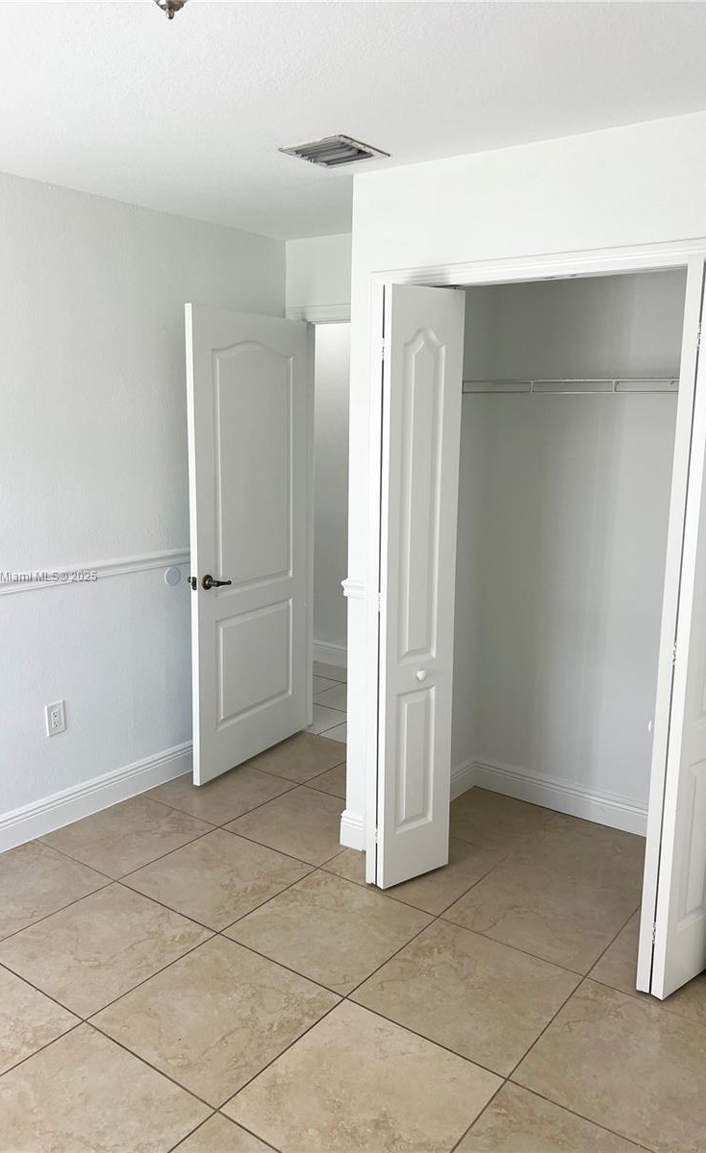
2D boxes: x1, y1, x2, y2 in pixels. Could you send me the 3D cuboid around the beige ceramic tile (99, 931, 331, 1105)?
[{"bbox_3d":[-0.377,1.214,2.421,0.509,0.010,0.508,8,13,36],"label":"beige ceramic tile"}]

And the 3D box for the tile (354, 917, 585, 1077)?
[{"bbox_3d":[0.335,1.201,2.525,0.509,0.010,0.508,8,13,36],"label":"tile"}]

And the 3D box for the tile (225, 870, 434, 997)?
[{"bbox_3d":[-0.074,1.140,2.822,0.509,0.010,0.508,8,13,36],"label":"tile"}]

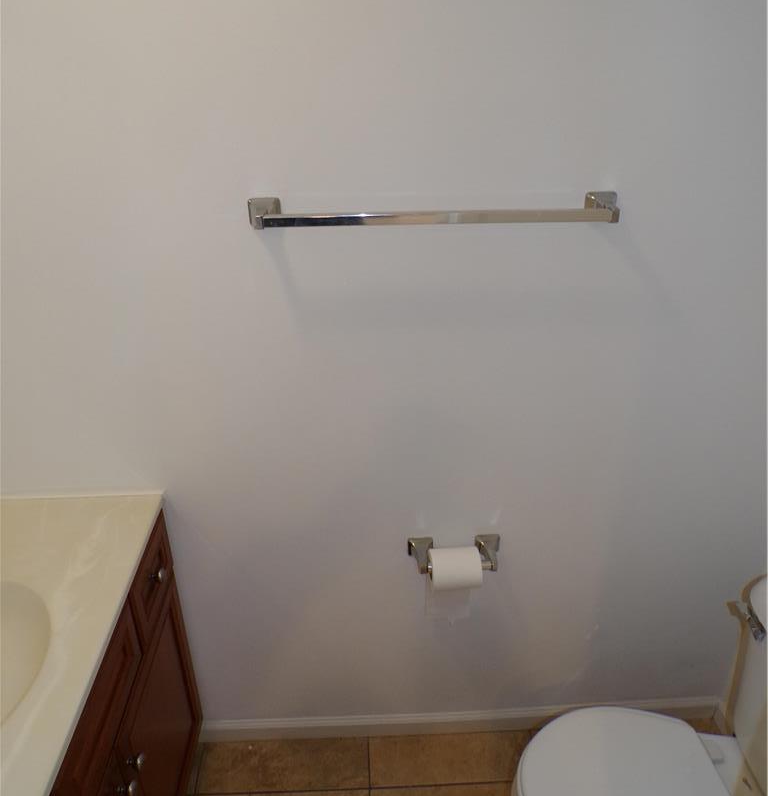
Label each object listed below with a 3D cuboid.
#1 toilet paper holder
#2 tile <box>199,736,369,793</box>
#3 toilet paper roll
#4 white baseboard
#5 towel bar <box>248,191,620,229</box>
[{"bbox_3d":[0.166,0.364,1.631,0.214,0.053,0.078,-2,28,-2],"label":"toilet paper holder"},{"bbox_3d":[-0.262,0.971,1.871,0.450,0.010,0.152,-2,28,-2],"label":"tile"},{"bbox_3d":[0.166,0.387,1.612,0.107,0.090,0.090,-2,28,-2],"label":"toilet paper roll"},{"bbox_3d":[0.212,0.880,1.940,1.422,0.078,0.013,-2,28,-2],"label":"white baseboard"},{"bbox_3d":[0.095,-0.327,1.264,0.678,0.053,0.078,-2,28,-2],"label":"towel bar"}]

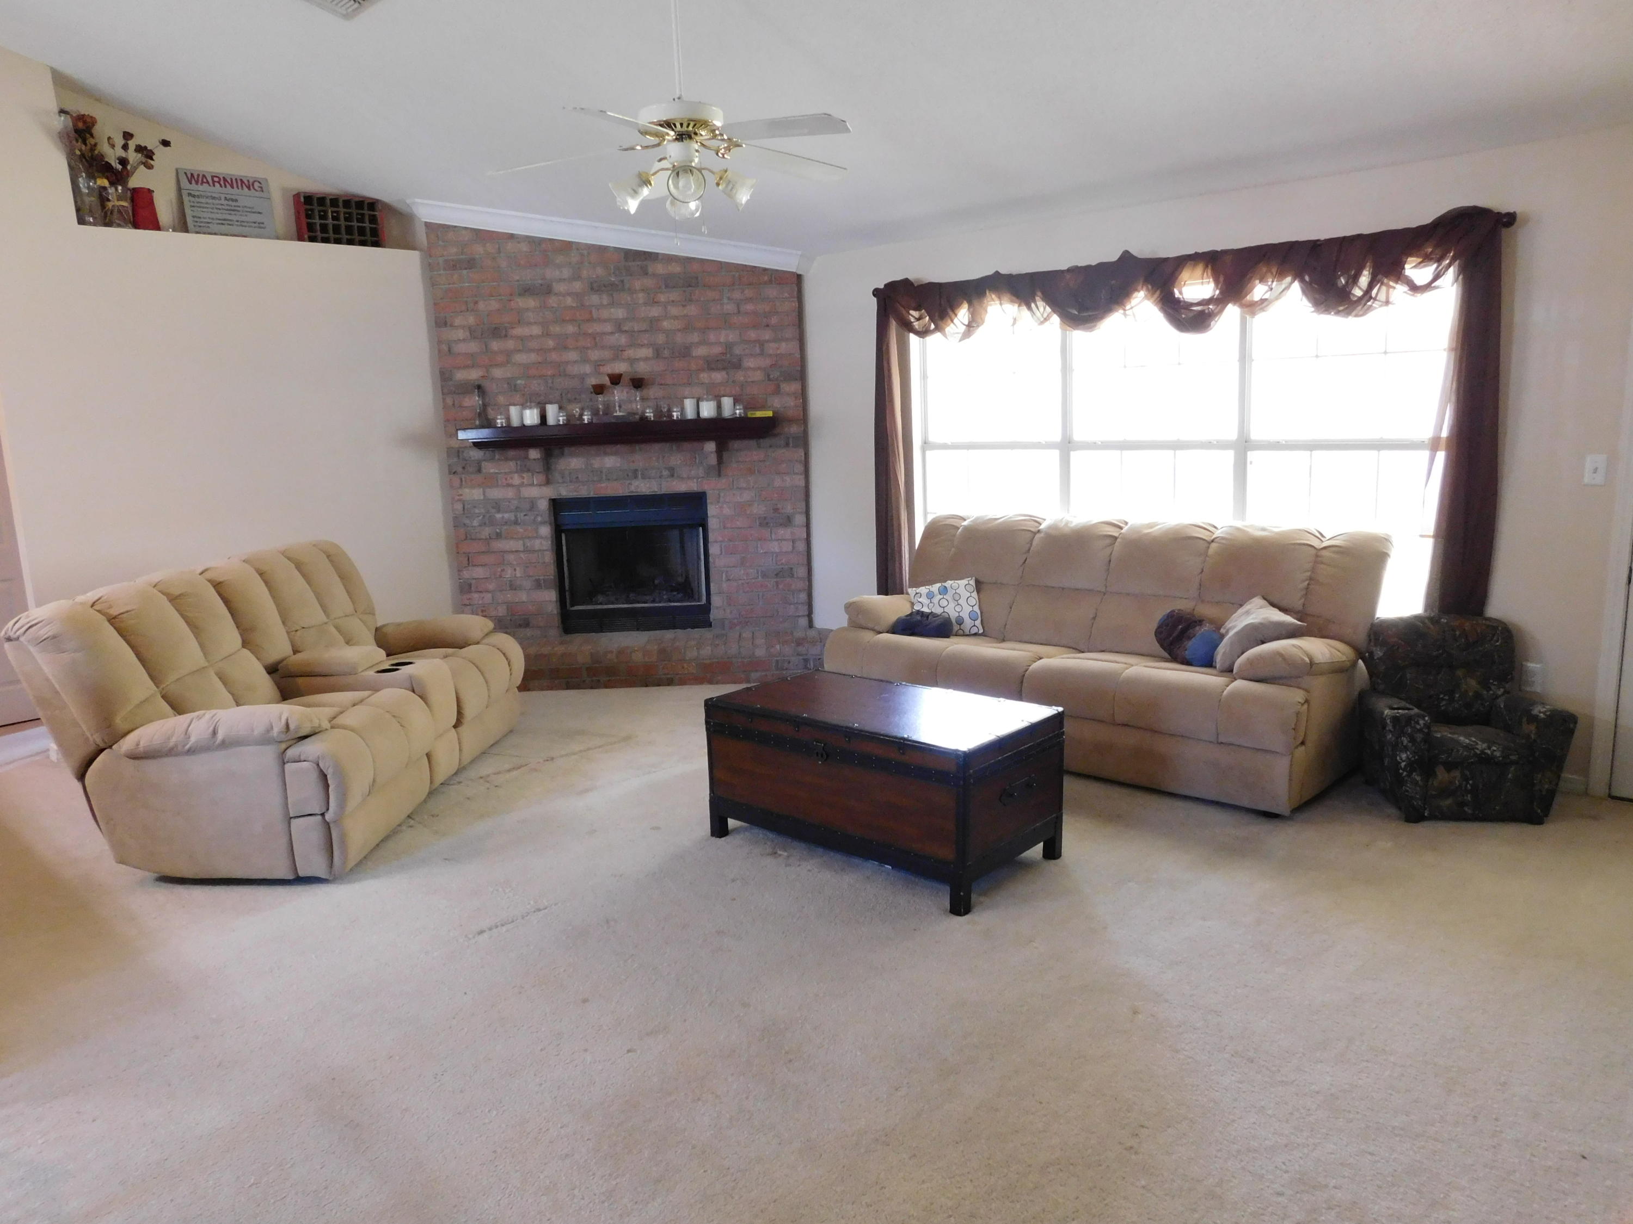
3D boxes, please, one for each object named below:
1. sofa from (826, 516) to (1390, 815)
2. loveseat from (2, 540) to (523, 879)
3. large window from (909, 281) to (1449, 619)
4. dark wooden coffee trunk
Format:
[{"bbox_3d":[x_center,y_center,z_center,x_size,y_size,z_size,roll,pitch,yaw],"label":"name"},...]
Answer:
[{"bbox_3d":[1.210,0.108,5.192,2.304,1.006,0.956,7,14,42],"label":"sofa"},{"bbox_3d":[-2.103,0.295,4.818,1.087,1.016,1.982,-1,11,6],"label":"loveseat"},{"bbox_3d":[1.569,-0.795,5.459,2.707,1.449,0.120,7,14,42],"label":"large window"},{"bbox_3d":[0.229,0.593,4.080,1.139,0.533,0.608,7,14,41],"label":"dark wooden coffee trunk"}]

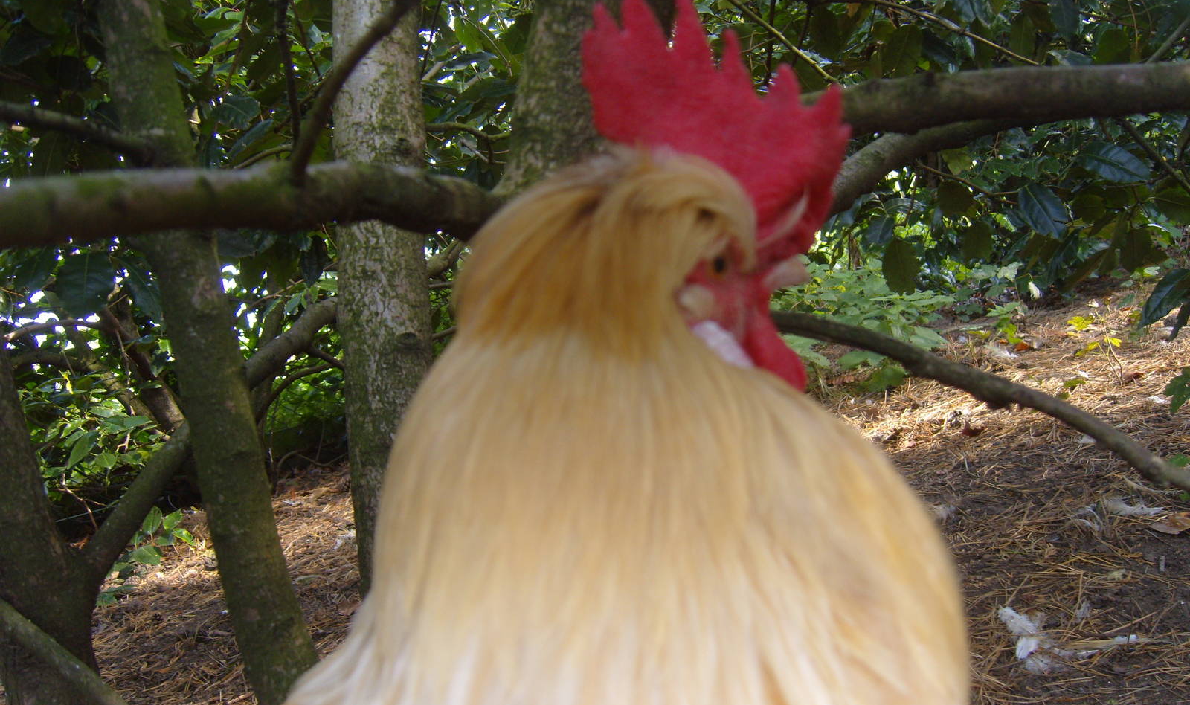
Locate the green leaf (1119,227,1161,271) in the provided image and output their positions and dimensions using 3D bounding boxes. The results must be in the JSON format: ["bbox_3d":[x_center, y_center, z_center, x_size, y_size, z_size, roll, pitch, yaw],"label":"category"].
[{"bbox_3d":[0.927,-0.175,2.050,0.062,0.081,0.020,9,2,11],"label":"green leaf"}]

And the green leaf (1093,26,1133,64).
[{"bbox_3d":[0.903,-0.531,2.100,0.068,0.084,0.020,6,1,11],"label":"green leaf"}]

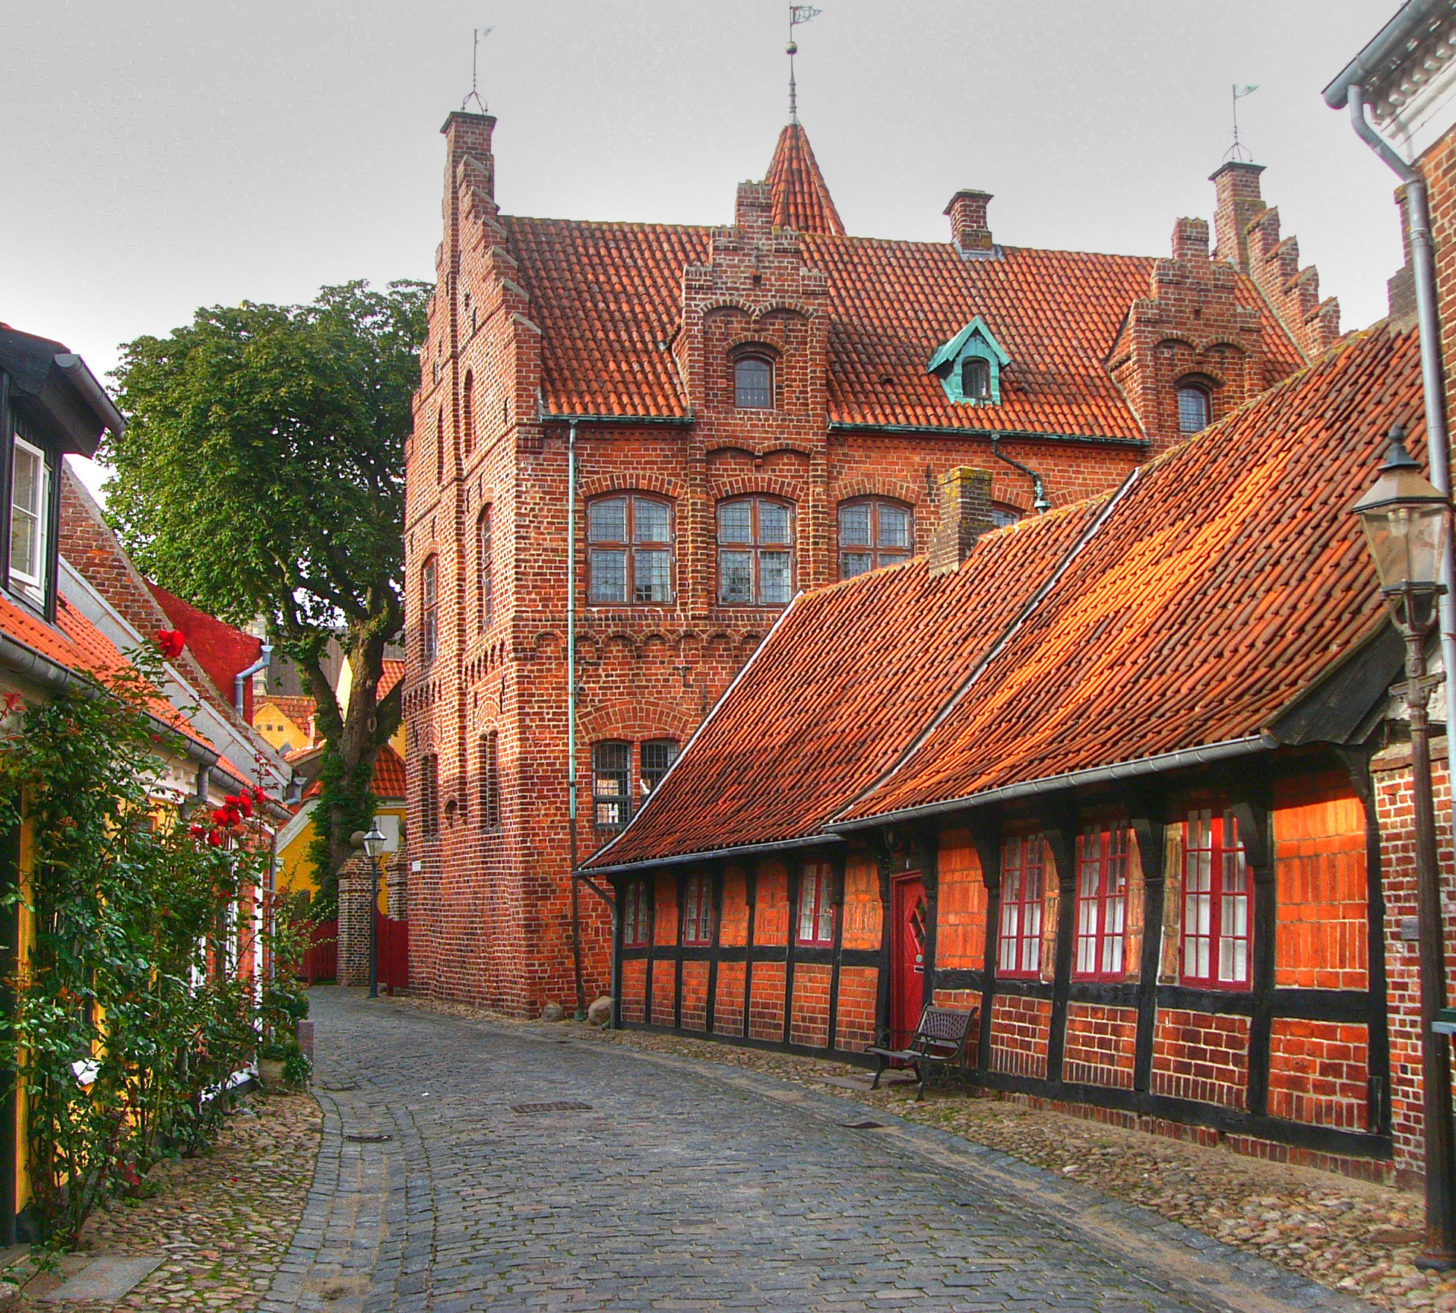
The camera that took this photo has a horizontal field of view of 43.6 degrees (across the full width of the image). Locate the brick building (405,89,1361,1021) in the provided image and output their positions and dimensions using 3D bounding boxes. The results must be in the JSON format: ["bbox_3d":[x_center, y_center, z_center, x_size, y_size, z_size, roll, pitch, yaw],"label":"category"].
[{"bbox_3d":[3.020,-1.847,34.909,16.200,16.200,8.000,1,-8,-19],"label":"brick building"}]

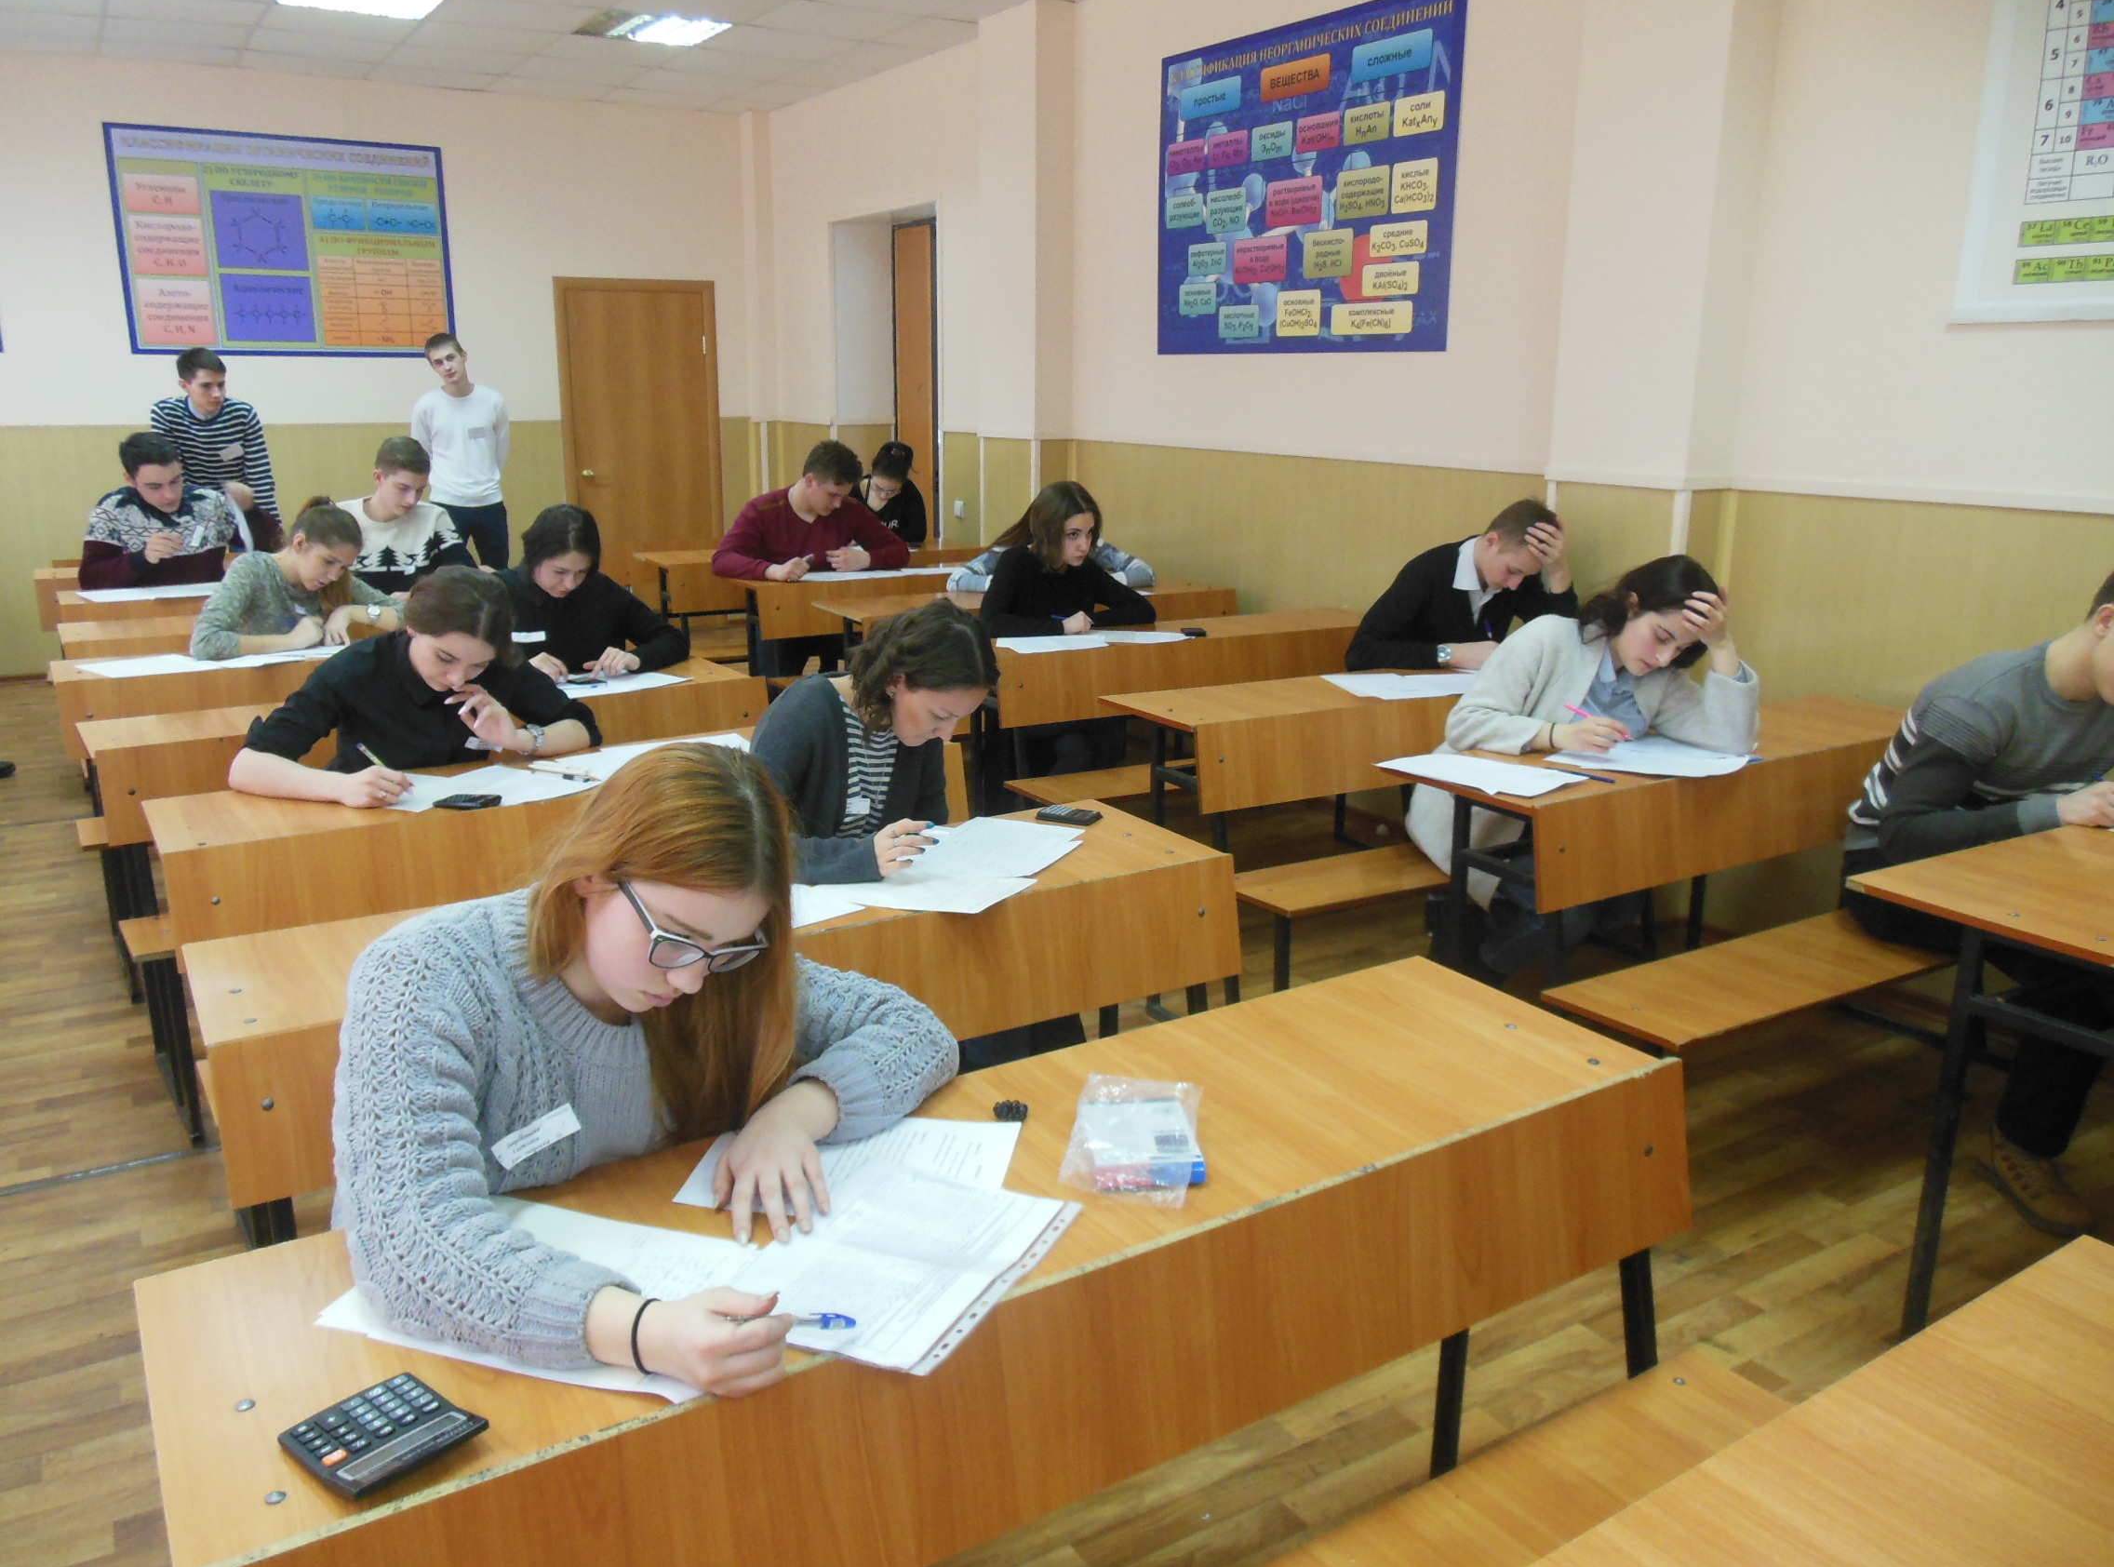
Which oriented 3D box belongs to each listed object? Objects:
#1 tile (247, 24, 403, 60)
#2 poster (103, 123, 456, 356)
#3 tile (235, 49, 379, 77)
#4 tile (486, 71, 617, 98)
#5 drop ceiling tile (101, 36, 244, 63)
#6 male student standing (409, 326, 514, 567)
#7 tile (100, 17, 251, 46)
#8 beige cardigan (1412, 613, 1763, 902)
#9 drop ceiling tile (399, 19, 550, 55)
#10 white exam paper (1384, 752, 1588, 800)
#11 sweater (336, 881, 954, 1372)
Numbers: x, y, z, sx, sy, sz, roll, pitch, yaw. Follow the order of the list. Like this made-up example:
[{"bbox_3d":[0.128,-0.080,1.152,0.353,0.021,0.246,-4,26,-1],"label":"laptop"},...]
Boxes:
[{"bbox_3d":[-3.503,-3.527,7.301,0.600,0.020,0.600,-8,17,-30],"label":"tile"},{"bbox_3d":[-4.068,-2.843,8.109,1.570,1.110,0.020,-8,17,-30],"label":"poster"},{"bbox_3d":[-3.870,-3.705,7.859,0.600,0.018,0.500,-8,17,-31],"label":"tile"},{"bbox_3d":[-2.724,-3.759,8.255,0.600,0.020,0.500,-8,17,-31],"label":"tile"},{"bbox_3d":[-4.423,-3.647,7.608,0.600,0.018,0.490,-8,17,-31],"label":"drop ceiling tile"},{"bbox_3d":[-3.204,-1.524,8.275,0.510,1.760,0.310,-9,17,-33],"label":"male student standing"},{"bbox_3d":[-4.137,-3.527,7.162,0.600,0.018,0.600,-8,17,-31],"label":"tile"},{"bbox_3d":[1.130,-0.046,3.464,0.680,0.670,0.560,-5,16,-20],"label":"beige cardigan"},{"bbox_3d":[-2.668,-3.467,7.108,0.600,0.020,0.600,-8,17,-30],"label":"drop ceiling tile"},{"bbox_3d":[0.884,-0.023,3.151,0.235,0.006,0.315,-12,20,-40],"label":"white exam paper"},{"bbox_3d":[-0.400,0.382,1.589,0.660,0.560,0.630,-10,18,-35],"label":"sweater"}]

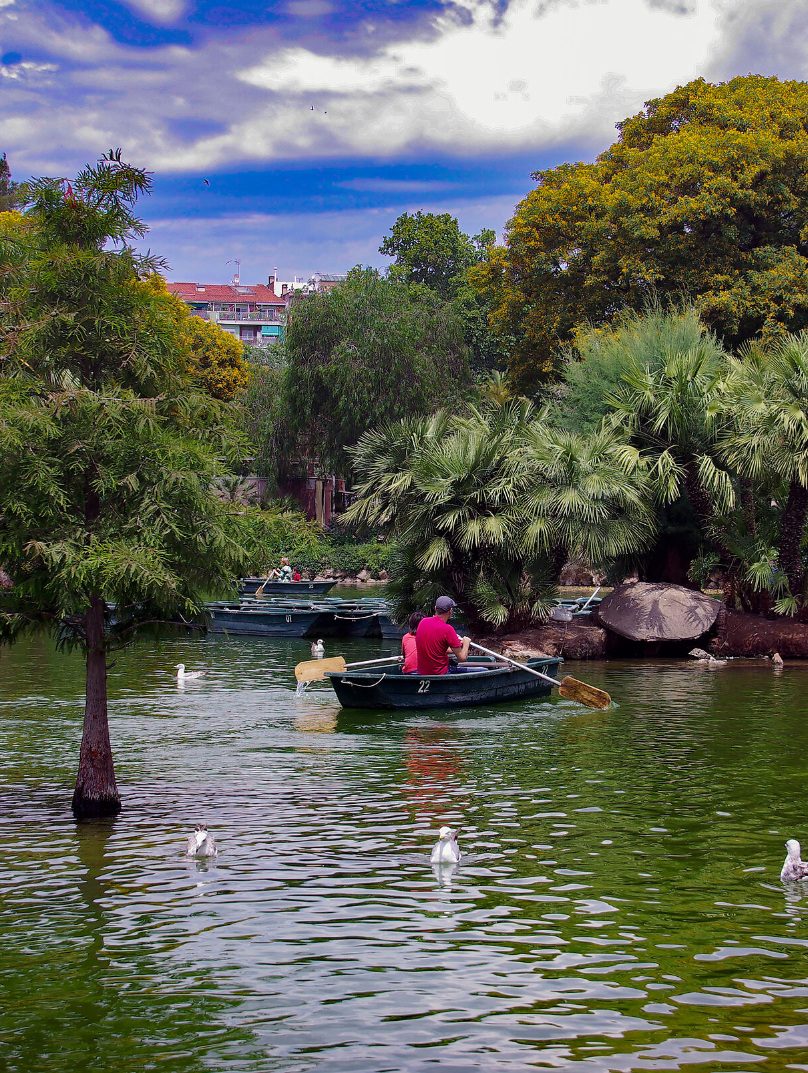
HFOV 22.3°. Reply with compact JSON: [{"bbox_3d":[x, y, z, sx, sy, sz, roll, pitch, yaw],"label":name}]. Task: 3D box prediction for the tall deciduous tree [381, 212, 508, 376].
[{"bbox_3d":[1.950,-6.800,90.000,6.600,14.600,6.600,0,0,0],"label":"tall deciduous tree"}]

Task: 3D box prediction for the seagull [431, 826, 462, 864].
[{"bbox_3d":[0.250,1.850,12.250,0.180,0.220,0.400,0,0,7],"label":"seagull"}]

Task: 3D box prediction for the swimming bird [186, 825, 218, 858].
[{"bbox_3d":[-1.230,1.860,12.450,0.180,0.200,0.380,0,0,-3],"label":"swimming bird"}]

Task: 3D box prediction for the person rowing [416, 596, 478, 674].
[{"bbox_3d":[0.510,1.200,23.000,0.650,1.080,0.850,0,1,43],"label":"person rowing"}]

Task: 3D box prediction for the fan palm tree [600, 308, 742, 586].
[{"bbox_3d":[4.160,-1.180,32.000,2.300,4.500,2.300,0,0,0],"label":"fan palm tree"}]

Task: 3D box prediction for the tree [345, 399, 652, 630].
[{"bbox_3d":[1.406,-0.330,30.500,4.500,3.450,3.600,0,0,0],"label":"tree"}]

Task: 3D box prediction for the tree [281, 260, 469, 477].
[{"bbox_3d":[-1.120,-4.400,72.000,6.800,10.000,6.600,0,0,0],"label":"tree"}]

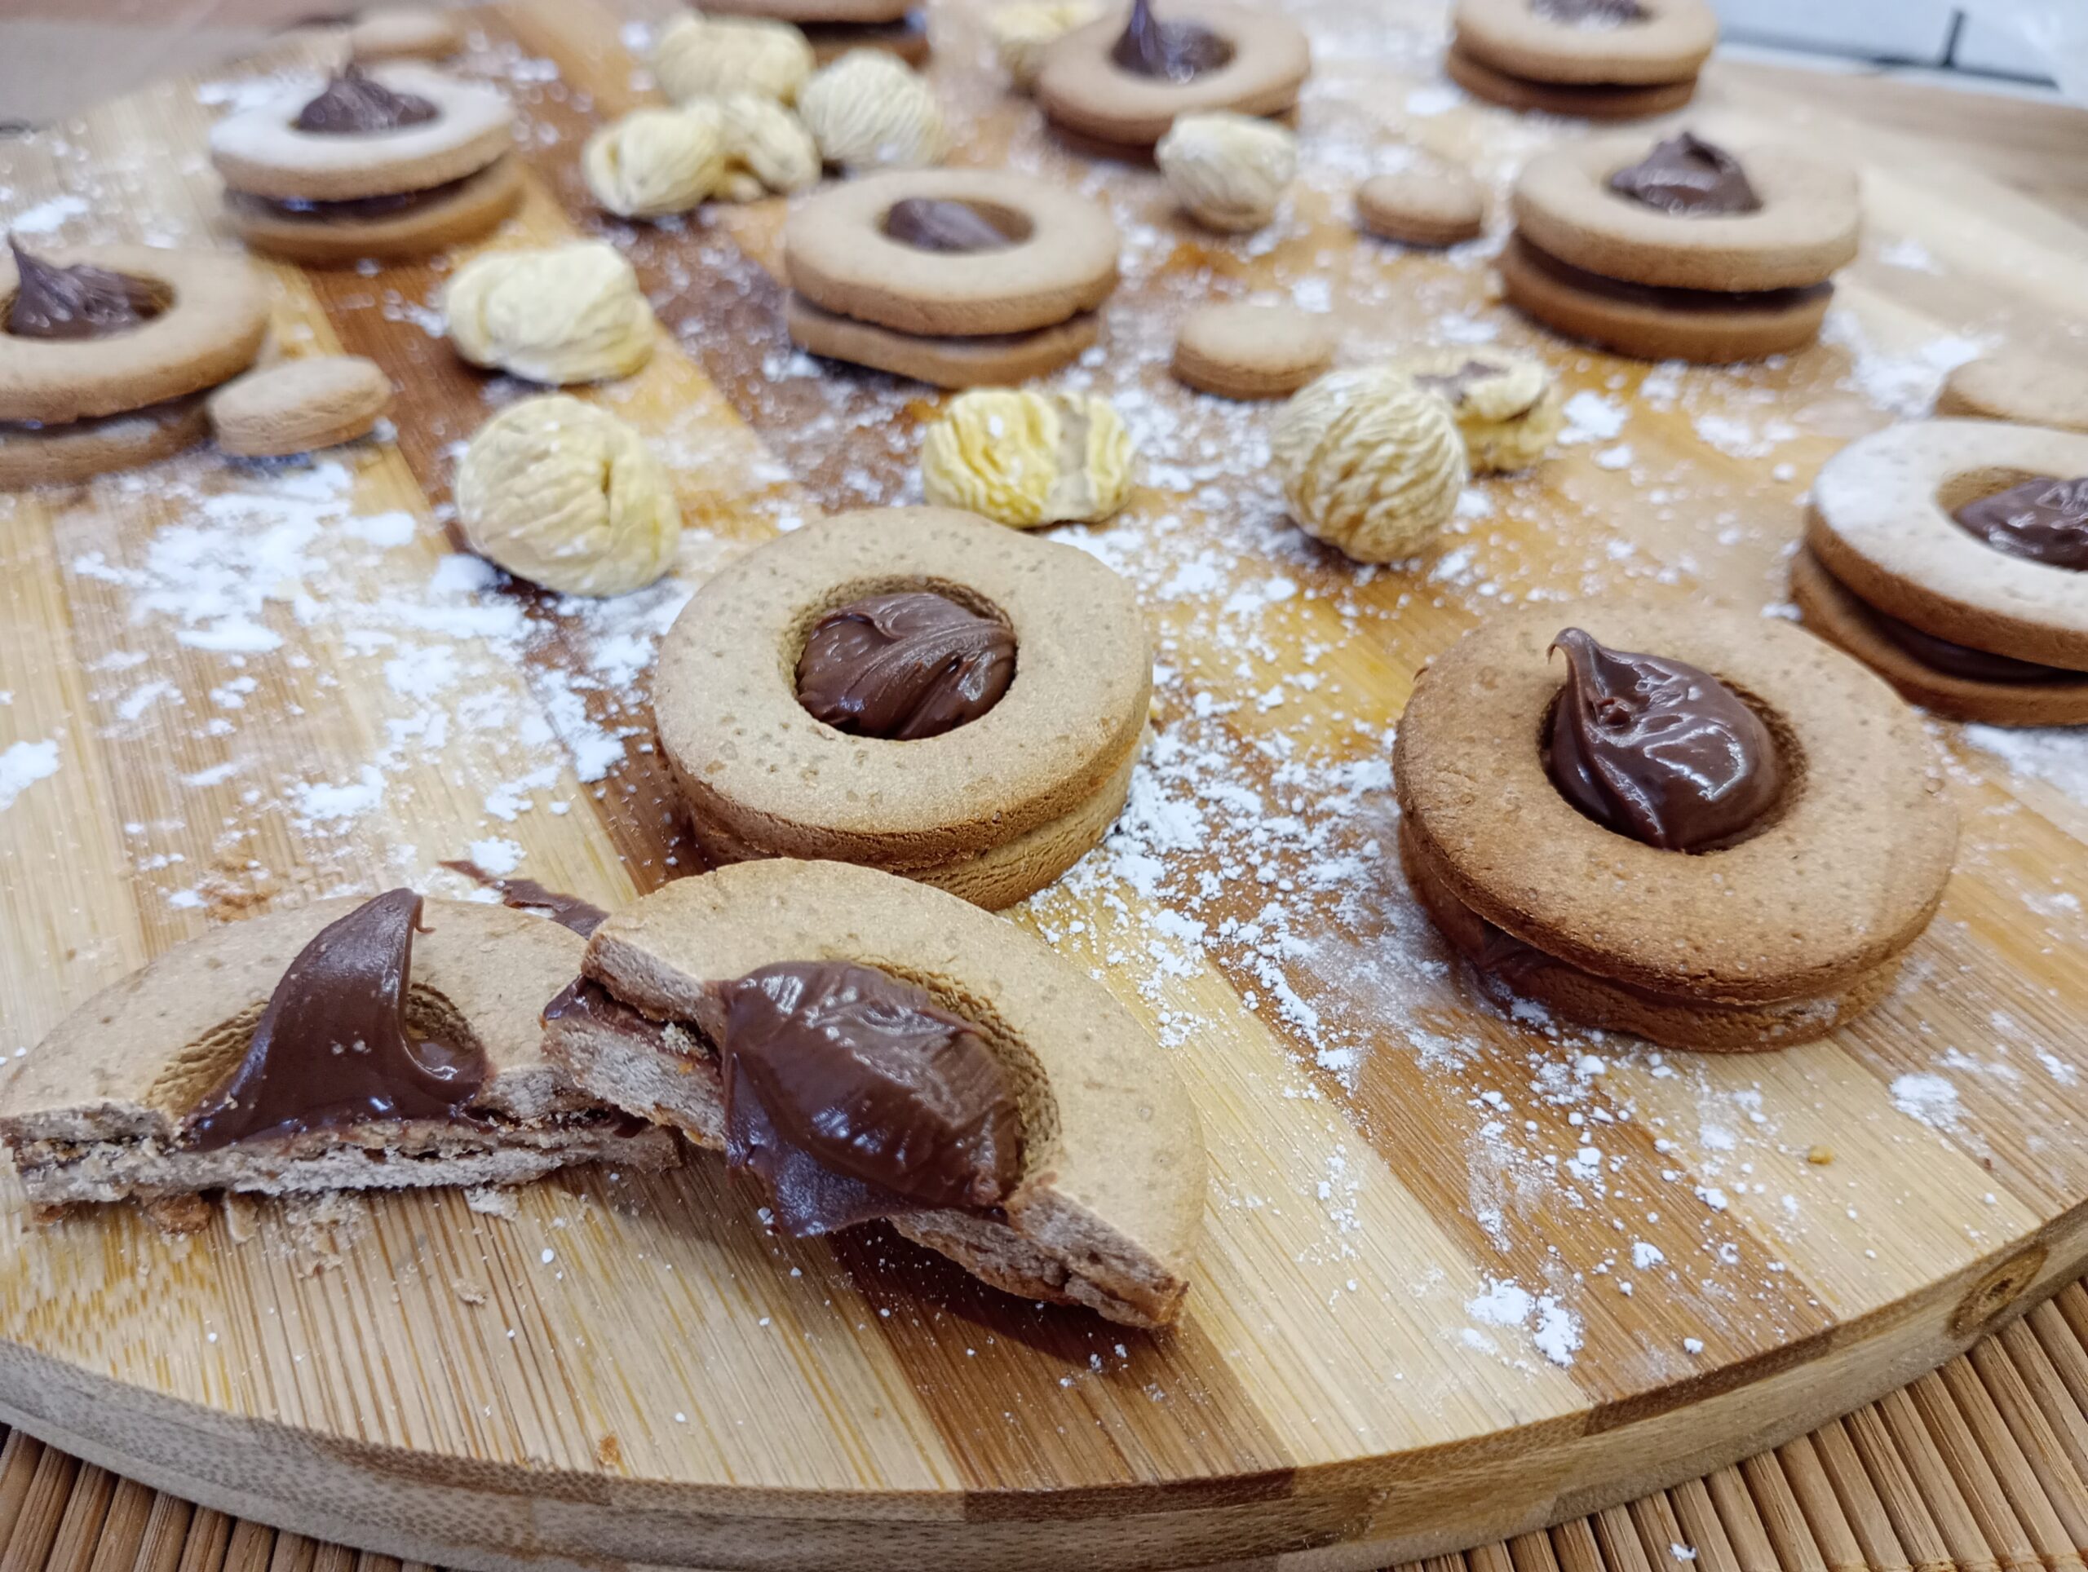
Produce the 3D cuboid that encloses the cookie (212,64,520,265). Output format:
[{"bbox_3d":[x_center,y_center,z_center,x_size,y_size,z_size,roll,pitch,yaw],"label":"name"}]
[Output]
[{"bbox_3d":[-0.120,-0.116,0.301,0.052,0.023,0.052,-16,43,-16],"label":"cookie"}]

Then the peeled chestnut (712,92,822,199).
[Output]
[{"bbox_3d":[-0.050,-0.116,0.306,0.021,0.018,0.021,-3,42,0],"label":"peeled chestnut"}]

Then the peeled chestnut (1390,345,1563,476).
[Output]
[{"bbox_3d":[0.058,-0.050,0.227,0.022,0.016,0.019,10,42,12],"label":"peeled chestnut"}]

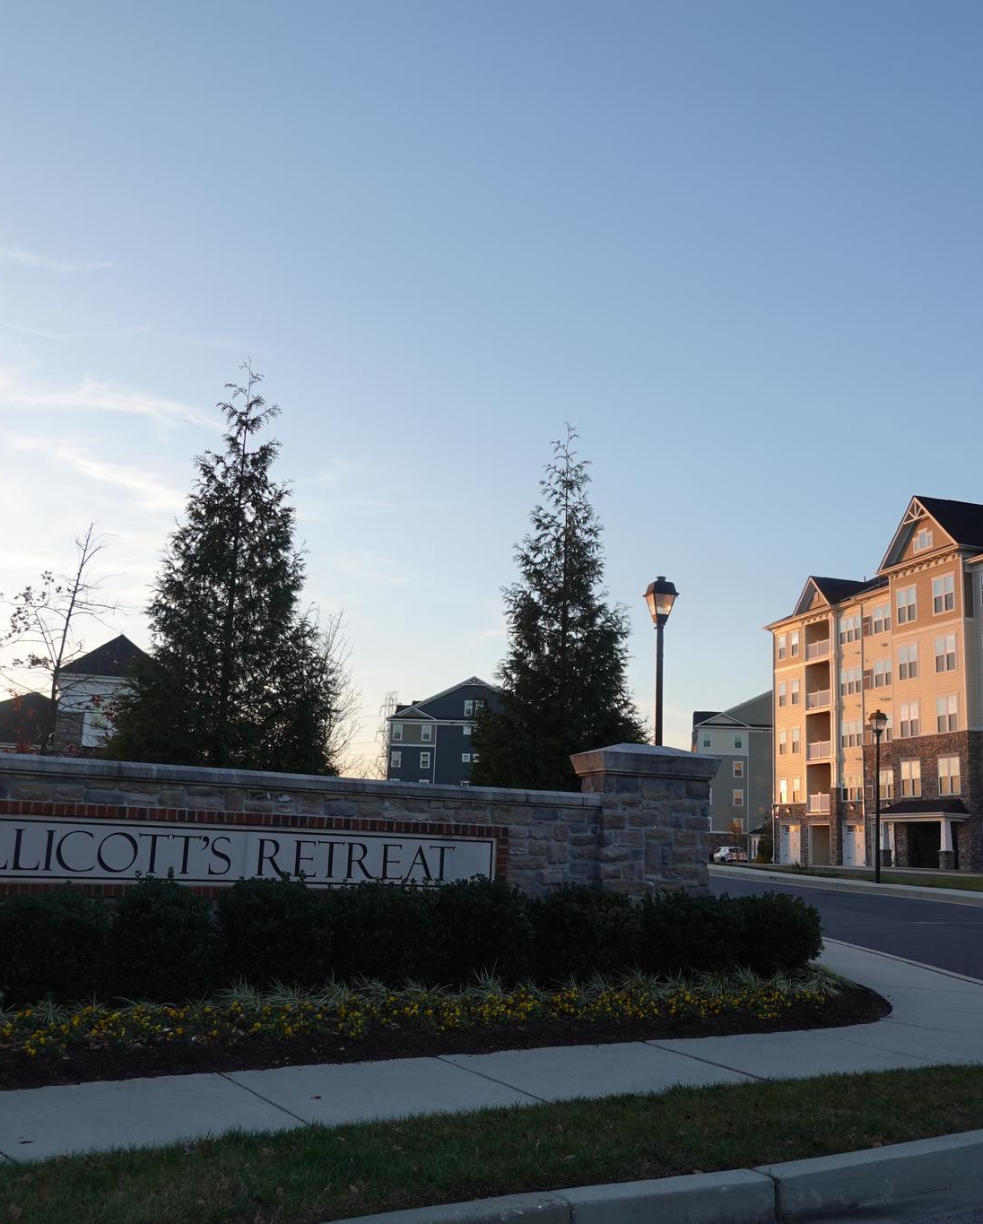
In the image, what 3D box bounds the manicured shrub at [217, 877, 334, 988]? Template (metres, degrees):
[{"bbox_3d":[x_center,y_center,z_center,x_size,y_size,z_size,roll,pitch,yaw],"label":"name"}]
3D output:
[{"bbox_3d":[-1.558,2.329,8.836,0.837,0.789,0.837,9,-13,-32],"label":"manicured shrub"}]

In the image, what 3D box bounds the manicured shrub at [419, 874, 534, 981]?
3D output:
[{"bbox_3d":[-0.140,2.718,10.346,0.900,0.920,0.850,2,-11,0],"label":"manicured shrub"}]

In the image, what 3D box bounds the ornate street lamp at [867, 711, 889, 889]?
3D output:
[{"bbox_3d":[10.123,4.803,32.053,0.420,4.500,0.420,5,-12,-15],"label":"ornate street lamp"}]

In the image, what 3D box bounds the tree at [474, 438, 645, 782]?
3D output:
[{"bbox_3d":[0.943,0.797,15.926,2.400,6.700,2.400,2,-11,0],"label":"tree"}]

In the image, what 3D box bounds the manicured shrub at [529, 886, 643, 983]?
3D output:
[{"bbox_3d":[0.784,2.689,10.163,0.938,0.785,0.850,9,-13,-32],"label":"manicured shrub"}]

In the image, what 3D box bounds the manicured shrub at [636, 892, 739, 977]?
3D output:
[{"bbox_3d":[1.716,2.819,10.669,0.888,0.719,0.850,2,-11,0],"label":"manicured shrub"}]

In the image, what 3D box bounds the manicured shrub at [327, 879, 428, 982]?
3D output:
[{"bbox_3d":[-0.911,2.623,9.891,0.830,0.870,0.820,2,-11,0],"label":"manicured shrub"}]

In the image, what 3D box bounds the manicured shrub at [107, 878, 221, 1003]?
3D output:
[{"bbox_3d":[-2.257,2.259,8.440,0.752,0.821,0.752,9,-13,-32],"label":"manicured shrub"}]

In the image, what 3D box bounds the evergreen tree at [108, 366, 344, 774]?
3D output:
[{"bbox_3d":[-2.800,0.319,12.897,2.350,6.162,2.350,9,-13,-32],"label":"evergreen tree"}]

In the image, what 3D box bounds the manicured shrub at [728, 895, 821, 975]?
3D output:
[{"bbox_3d":[2.582,2.945,11.143,0.852,0.728,0.850,2,-11,0],"label":"manicured shrub"}]

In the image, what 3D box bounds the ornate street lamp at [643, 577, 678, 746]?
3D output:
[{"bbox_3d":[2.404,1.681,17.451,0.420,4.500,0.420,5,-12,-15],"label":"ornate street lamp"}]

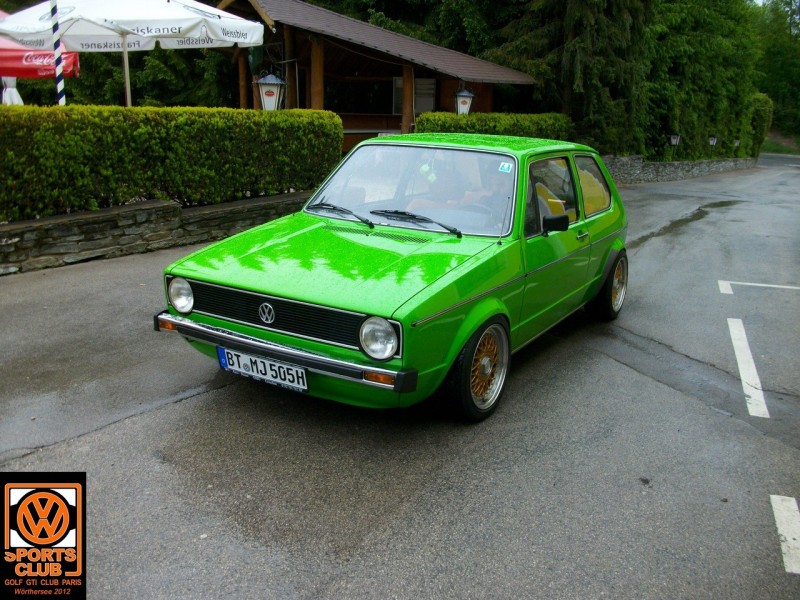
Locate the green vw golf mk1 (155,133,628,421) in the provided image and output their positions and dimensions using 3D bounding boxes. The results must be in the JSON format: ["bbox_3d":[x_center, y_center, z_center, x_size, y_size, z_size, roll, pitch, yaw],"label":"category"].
[{"bbox_3d":[0.298,-0.386,5.029,1.650,1.340,3.700,10,16,29],"label":"green vw golf mk1"}]

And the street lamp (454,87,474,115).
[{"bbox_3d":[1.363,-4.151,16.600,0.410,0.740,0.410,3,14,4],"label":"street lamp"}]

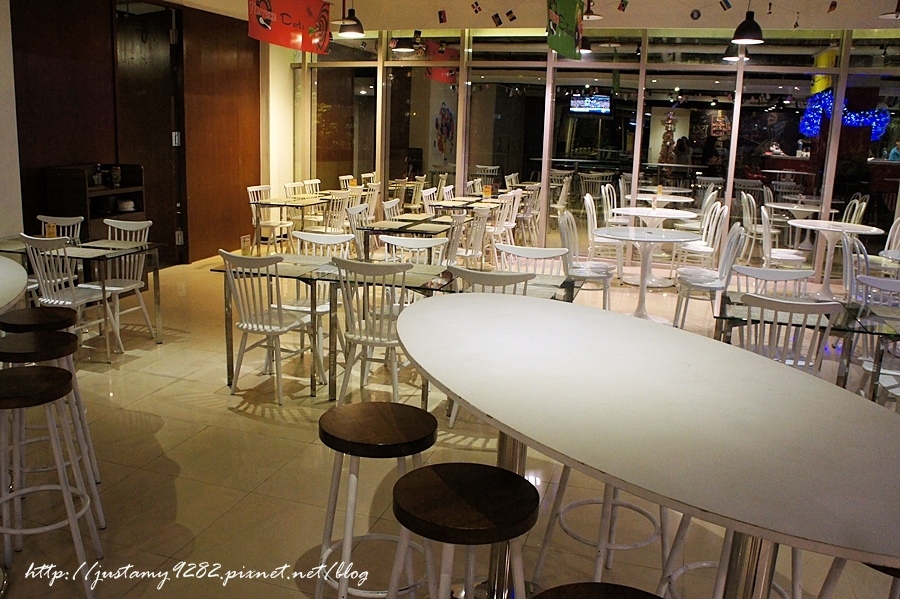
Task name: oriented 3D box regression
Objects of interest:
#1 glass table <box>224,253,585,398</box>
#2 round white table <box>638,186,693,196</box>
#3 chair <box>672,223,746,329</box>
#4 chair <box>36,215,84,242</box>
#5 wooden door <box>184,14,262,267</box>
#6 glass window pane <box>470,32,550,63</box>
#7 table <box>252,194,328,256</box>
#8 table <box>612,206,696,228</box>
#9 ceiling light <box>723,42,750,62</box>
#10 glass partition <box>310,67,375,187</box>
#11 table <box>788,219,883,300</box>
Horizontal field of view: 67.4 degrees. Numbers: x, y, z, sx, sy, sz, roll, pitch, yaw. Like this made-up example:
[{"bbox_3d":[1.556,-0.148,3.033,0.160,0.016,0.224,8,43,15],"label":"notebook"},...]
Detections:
[{"bbox_3d":[-0.310,0.205,4.165,2.177,0.735,0.709,6,14,18],"label":"glass table"},{"bbox_3d":[3.626,-1.485,11.520,0.936,0.778,0.936,6,14,18],"label":"round white table"},{"bbox_3d":[2.105,-0.187,5.556,0.500,0.910,0.420,6,13,16],"label":"chair"},{"bbox_3d":[-3.119,-0.161,5.152,0.470,0.880,0.500,4,13,11],"label":"chair"},{"bbox_3d":[-2.843,-2.010,8.466,0.089,2.971,1.567,6,14,18],"label":"wooden door"},{"bbox_3d":[0.754,-3.237,8.660,1.050,0.400,0.040,6,13,16],"label":"glass window pane"},{"bbox_3d":[-1.922,-0.816,8.245,0.740,0.745,0.720,6,14,16],"label":"table"},{"bbox_3d":[2.312,-0.601,7.760,0.910,0.755,0.910,6,13,16],"label":"table"},{"bbox_3d":[3.652,-3.201,8.573,0.341,0.310,0.341,6,14,18],"label":"ceiling light"},{"bbox_3d":[-1.554,-2.071,9.713,1.084,2.462,0.079,6,14,18],"label":"glass partition"},{"bbox_3d":[4.052,-0.400,7.141,0.910,0.755,0.910,6,13,16],"label":"table"}]

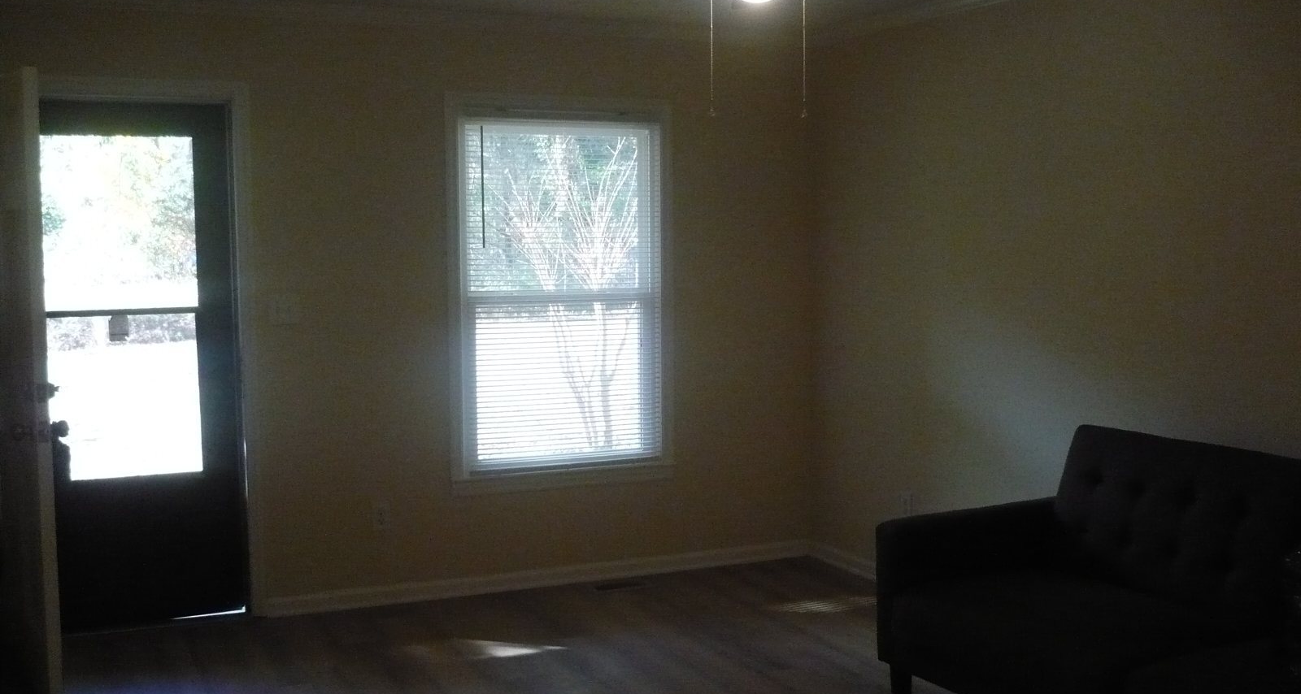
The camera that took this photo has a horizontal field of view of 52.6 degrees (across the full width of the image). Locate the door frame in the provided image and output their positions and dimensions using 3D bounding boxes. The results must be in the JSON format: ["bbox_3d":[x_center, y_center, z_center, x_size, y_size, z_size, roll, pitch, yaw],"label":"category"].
[{"bbox_3d":[-2.034,0.049,5.014,1.023,2.112,0.130,-2,5,-23],"label":"door frame"}]

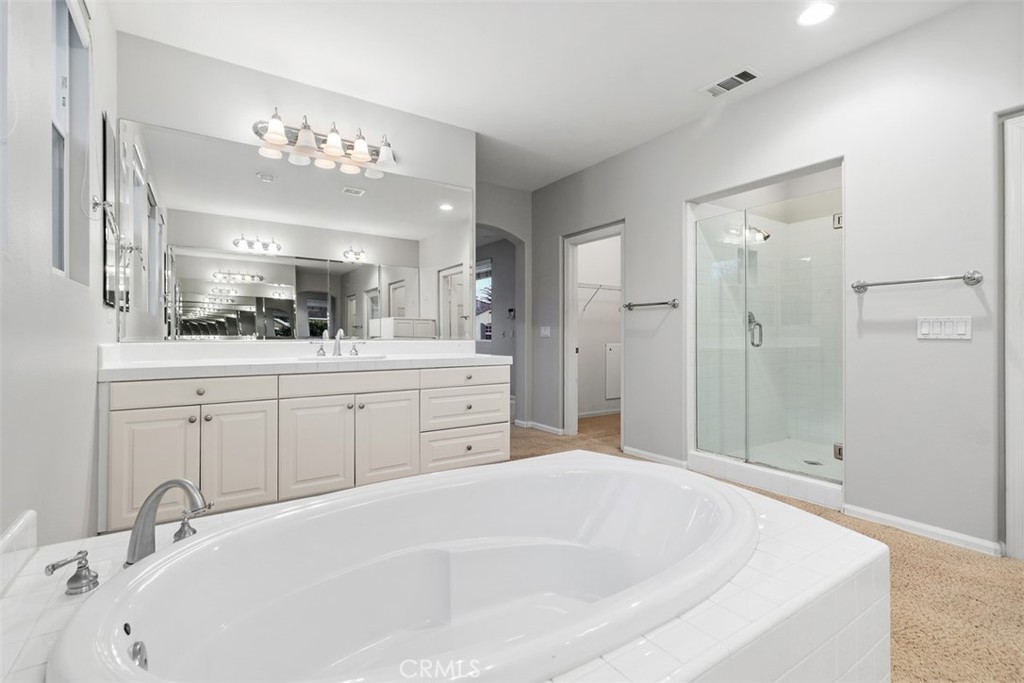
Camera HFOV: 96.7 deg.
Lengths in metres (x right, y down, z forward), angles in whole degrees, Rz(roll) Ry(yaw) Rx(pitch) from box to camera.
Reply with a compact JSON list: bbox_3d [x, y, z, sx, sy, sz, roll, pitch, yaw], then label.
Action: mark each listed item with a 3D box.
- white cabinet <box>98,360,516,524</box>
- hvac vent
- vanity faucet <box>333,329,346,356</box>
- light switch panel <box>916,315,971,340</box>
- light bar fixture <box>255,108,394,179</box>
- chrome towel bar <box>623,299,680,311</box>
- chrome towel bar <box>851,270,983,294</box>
[{"bbox_3d":[-1.079,0.599,2.901,2.227,0.854,0.534,-1,1,-34],"label":"white cabinet"},{"bbox_3d":[1.436,-1.704,3.002,0.181,0.018,0.352,-1,1,-34],"label":"hvac vent"},{"bbox_3d":[-1.120,0.007,2.960,0.056,0.177,0.140,-1,1,-34],"label":"vanity faucet"},{"bbox_3d":[2.214,-0.069,2.339,0.014,0.113,0.211,-1,1,-34],"label":"light switch panel"},{"bbox_3d":[-1.176,-1.341,3.015,0.930,0.233,0.190,-1,1,-34],"label":"light bar fixture"},{"bbox_3d":[1.161,-0.305,3.834,0.090,0.075,0.538,-1,1,-34],"label":"chrome towel bar"},{"bbox_3d":[2.116,-0.314,2.413,0.090,0.076,0.539,-1,1,-34],"label":"chrome towel bar"}]

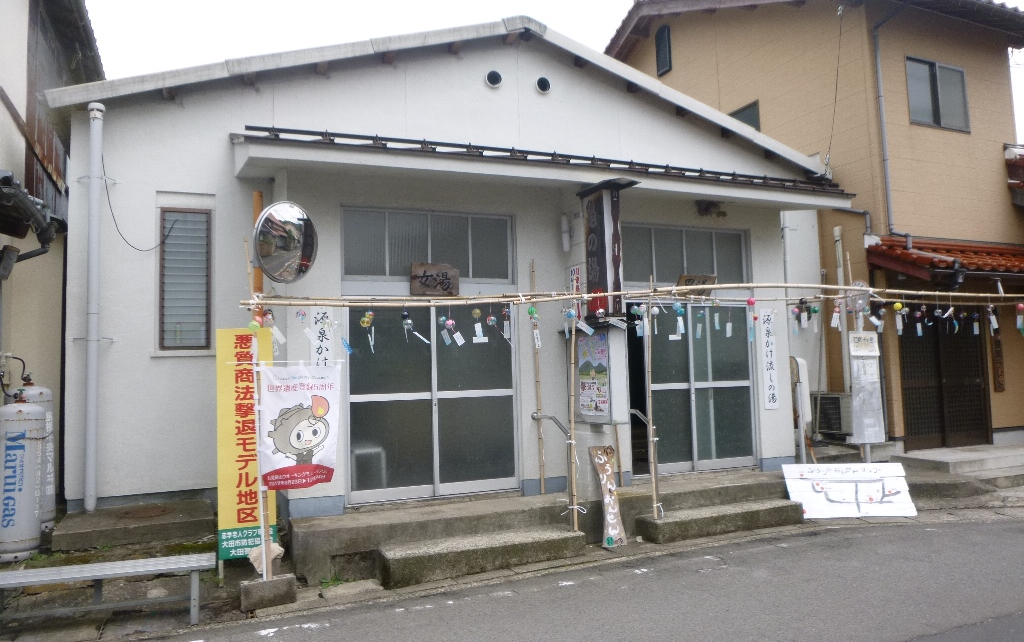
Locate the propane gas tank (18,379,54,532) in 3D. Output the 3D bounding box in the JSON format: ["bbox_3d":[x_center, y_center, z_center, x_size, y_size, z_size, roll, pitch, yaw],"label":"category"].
[{"bbox_3d":[-3.942,1.082,6.058,0.350,1.250,0.350,0,-4,-21],"label":"propane gas tank"}]

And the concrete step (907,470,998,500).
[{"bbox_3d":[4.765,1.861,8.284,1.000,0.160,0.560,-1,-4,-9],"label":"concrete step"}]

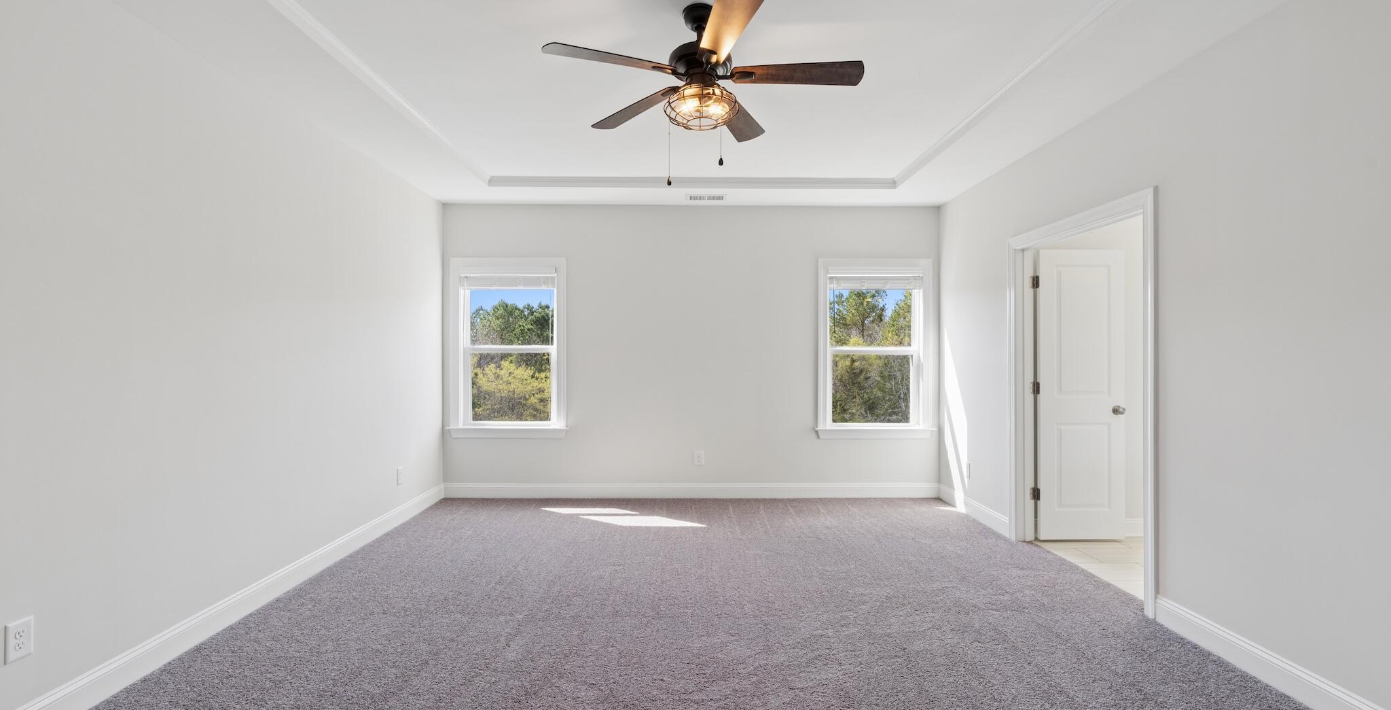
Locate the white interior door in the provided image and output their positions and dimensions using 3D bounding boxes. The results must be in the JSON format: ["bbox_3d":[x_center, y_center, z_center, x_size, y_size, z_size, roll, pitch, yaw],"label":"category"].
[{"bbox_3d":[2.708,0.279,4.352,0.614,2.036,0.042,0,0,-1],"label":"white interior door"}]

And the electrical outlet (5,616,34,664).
[{"bbox_3d":[-2.228,0.938,2.036,0.010,0.125,0.081,0,0,-1],"label":"electrical outlet"}]

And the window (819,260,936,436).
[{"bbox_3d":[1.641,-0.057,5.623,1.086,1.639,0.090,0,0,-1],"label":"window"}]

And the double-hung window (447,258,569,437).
[{"bbox_3d":[-1.690,-0.059,5.594,1.085,1.622,0.120,0,0,-1],"label":"double-hung window"}]

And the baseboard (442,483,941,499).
[{"bbox_3d":[-0.029,1.225,5.578,4.497,0.131,0.018,0,0,-1],"label":"baseboard"}]

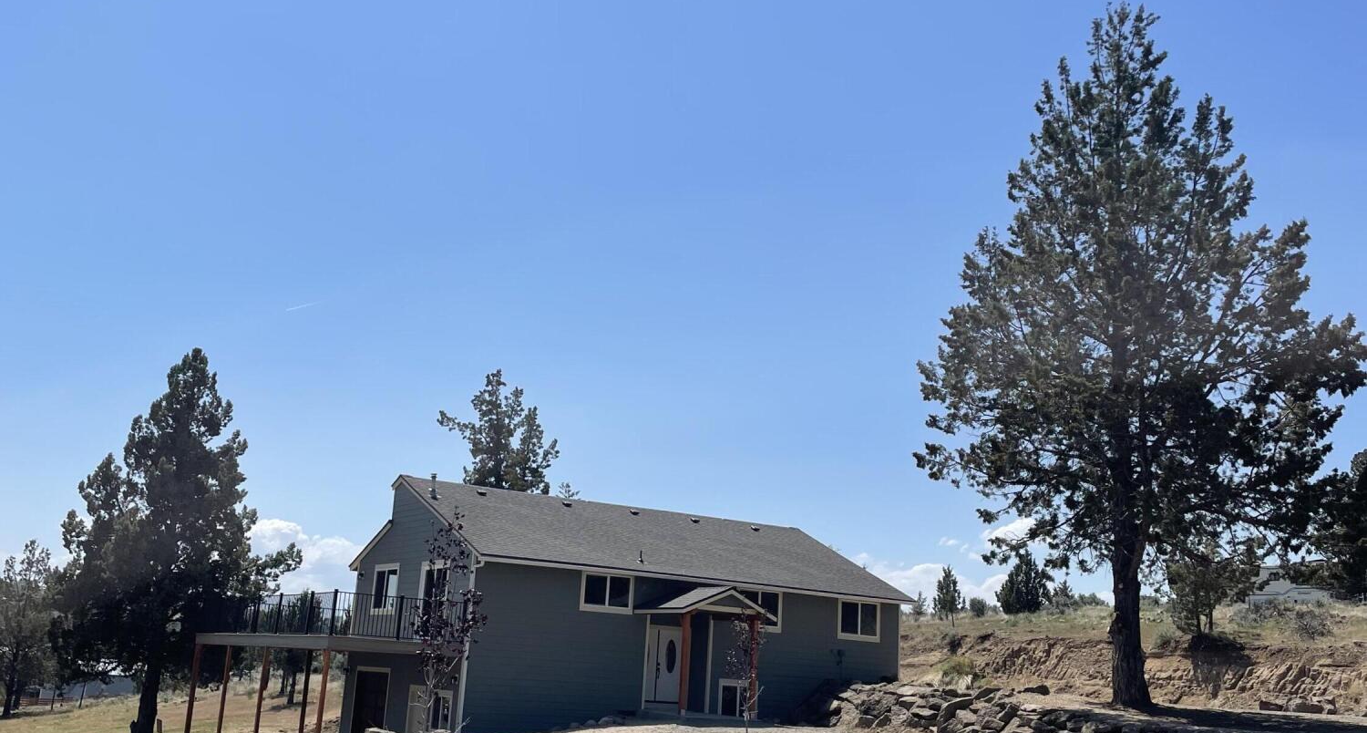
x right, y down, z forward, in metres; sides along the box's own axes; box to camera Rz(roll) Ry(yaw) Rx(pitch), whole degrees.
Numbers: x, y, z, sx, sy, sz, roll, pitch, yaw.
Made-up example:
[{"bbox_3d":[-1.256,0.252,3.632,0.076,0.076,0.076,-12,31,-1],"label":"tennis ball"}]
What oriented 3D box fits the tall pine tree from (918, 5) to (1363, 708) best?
[{"bbox_3d":[10.387,-0.693,31.066,9.756,16.430,9.756,3,-13,0],"label":"tall pine tree"}]

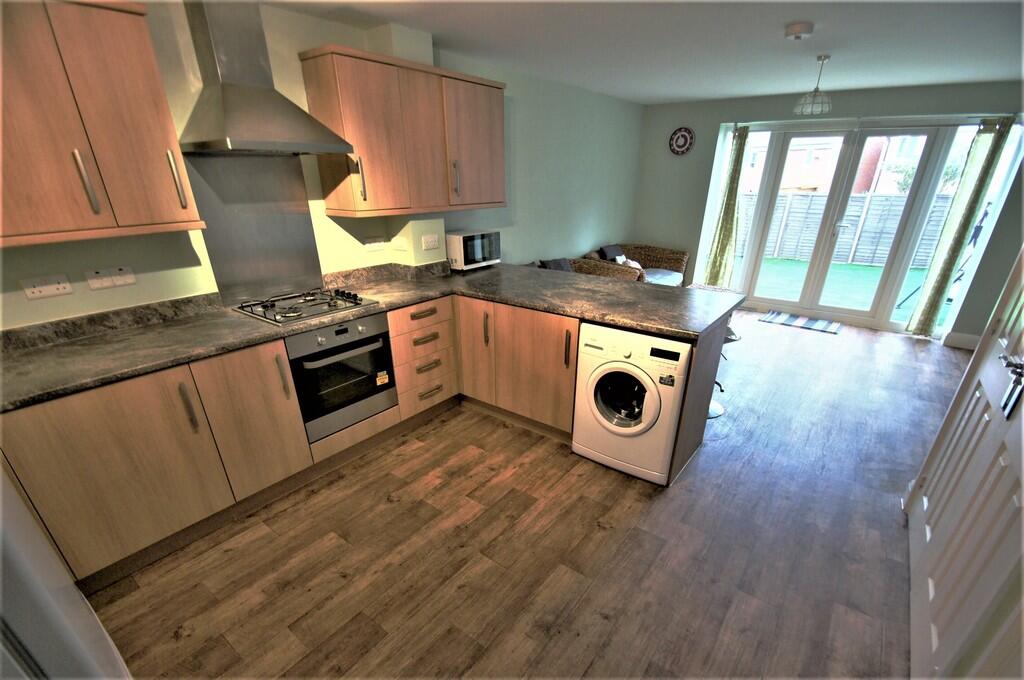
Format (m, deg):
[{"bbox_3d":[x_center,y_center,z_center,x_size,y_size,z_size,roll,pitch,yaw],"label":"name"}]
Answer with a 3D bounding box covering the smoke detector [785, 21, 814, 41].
[{"bbox_3d":[1.592,-1.714,2.362,0.130,0.054,0.130,18,28,37],"label":"smoke detector"}]

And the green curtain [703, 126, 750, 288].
[{"bbox_3d":[2.746,-1.510,5.391,0.340,2.120,0.150,16,26,34],"label":"green curtain"}]

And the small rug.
[{"bbox_3d":[3.429,-0.221,5.062,0.770,0.012,0.500,16,26,34],"label":"small rug"}]

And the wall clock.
[{"bbox_3d":[2.121,-2.501,5.332,0.320,0.320,0.040,16,26,34],"label":"wall clock"}]

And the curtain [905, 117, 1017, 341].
[{"bbox_3d":[4.341,-0.999,4.174,0.280,2.080,0.150,16,26,34],"label":"curtain"}]

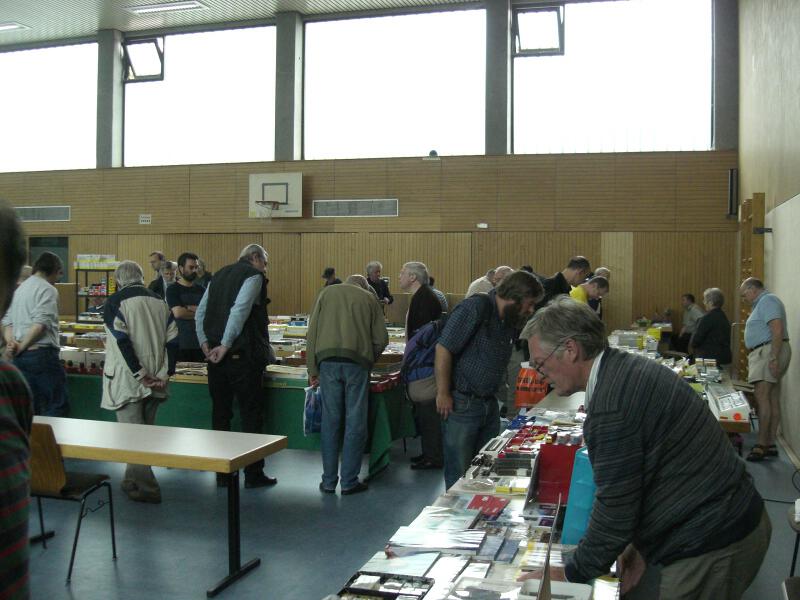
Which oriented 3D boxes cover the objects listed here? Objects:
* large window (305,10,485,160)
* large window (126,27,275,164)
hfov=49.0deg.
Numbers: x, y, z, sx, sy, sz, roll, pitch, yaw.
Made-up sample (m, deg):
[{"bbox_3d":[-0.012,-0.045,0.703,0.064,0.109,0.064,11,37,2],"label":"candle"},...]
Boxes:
[{"bbox_3d":[-0.144,-4.298,17.730,3.880,2.920,0.150,1,2,17],"label":"large window"},{"bbox_3d":[-4.347,-4.360,19.054,3.900,2.920,0.150,1,2,17],"label":"large window"}]

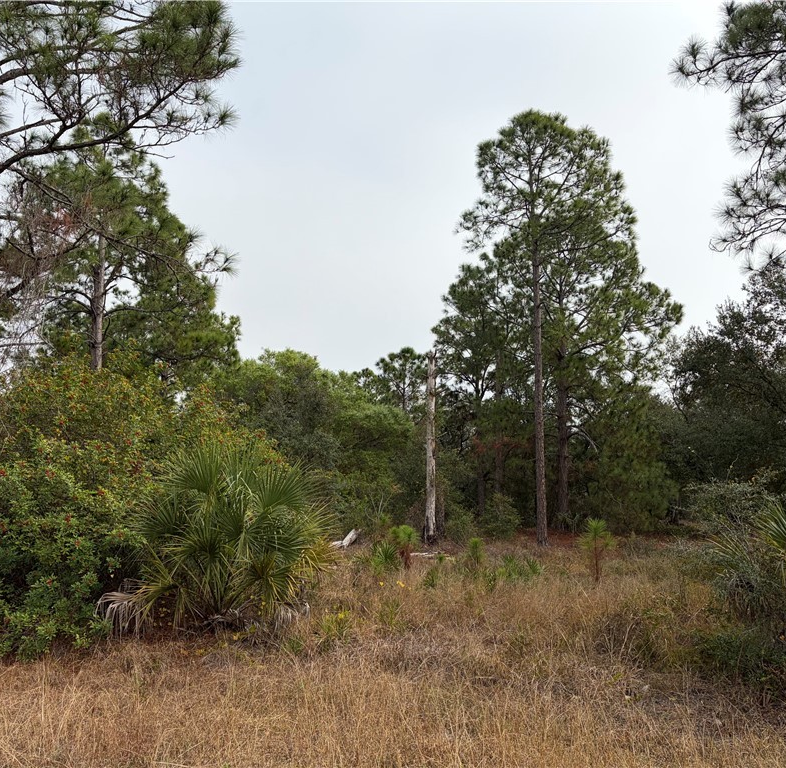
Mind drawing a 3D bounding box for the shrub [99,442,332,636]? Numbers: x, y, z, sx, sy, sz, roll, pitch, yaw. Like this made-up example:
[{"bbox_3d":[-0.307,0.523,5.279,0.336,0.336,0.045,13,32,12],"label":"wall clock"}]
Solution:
[{"bbox_3d":[-1.942,1.687,8.558,2.604,2.046,2.300,0,-7,0],"label":"shrub"}]

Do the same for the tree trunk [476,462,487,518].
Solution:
[{"bbox_3d":[2.647,3.280,23.072,0.210,1.842,0.210,0,-7,0],"label":"tree trunk"}]

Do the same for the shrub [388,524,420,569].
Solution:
[{"bbox_3d":[0.177,2.746,12.962,0.539,0.745,0.512,0,-7,0],"label":"shrub"}]

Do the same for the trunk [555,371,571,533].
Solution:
[{"bbox_3d":[4.934,1.951,22.228,0.330,4.609,0.330,0,-7,0],"label":"trunk"}]

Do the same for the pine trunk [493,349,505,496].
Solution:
[{"bbox_3d":[3.286,1.586,23.784,0.250,5.438,0.250,0,-7,0],"label":"pine trunk"}]

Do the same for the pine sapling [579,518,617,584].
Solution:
[{"bbox_3d":[3.073,2.505,11.500,0.560,1.000,0.550,0,-7,0],"label":"pine sapling"}]

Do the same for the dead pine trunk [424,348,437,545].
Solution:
[{"bbox_3d":[0.947,1.521,19.157,0.260,4.771,0.260,0,-7,0],"label":"dead pine trunk"}]

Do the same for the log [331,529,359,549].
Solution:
[{"bbox_3d":[-1.075,3.507,17.402,0.634,0.423,0.400,0,-7,0],"label":"log"}]

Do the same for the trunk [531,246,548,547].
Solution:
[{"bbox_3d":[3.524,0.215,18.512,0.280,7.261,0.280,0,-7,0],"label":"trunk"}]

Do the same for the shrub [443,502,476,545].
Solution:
[{"bbox_3d":[1.628,3.454,19.122,0.845,1.005,0.803,0,-7,0],"label":"shrub"}]

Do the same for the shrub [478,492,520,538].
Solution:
[{"bbox_3d":[2.883,3.524,20.624,1.126,1.217,1.070,0,-7,0],"label":"shrub"}]

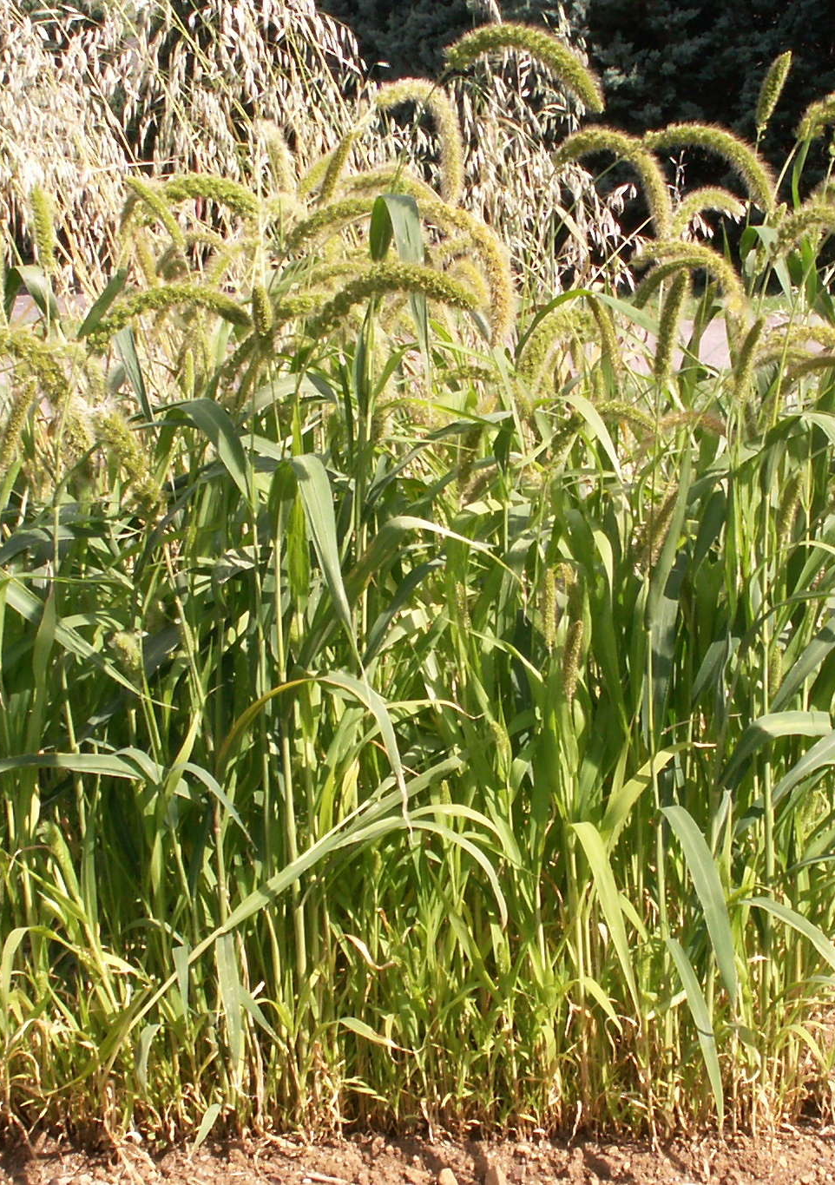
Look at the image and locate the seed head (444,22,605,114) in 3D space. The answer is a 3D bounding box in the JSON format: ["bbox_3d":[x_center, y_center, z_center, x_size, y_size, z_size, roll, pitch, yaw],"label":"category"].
[{"bbox_3d":[0.146,-0.720,2.192,0.220,0.121,0.050,0,15,2],"label":"seed head"}]

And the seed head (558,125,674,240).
[{"bbox_3d":[0.293,-0.605,2.360,0.171,0.164,0.048,1,15,3],"label":"seed head"}]

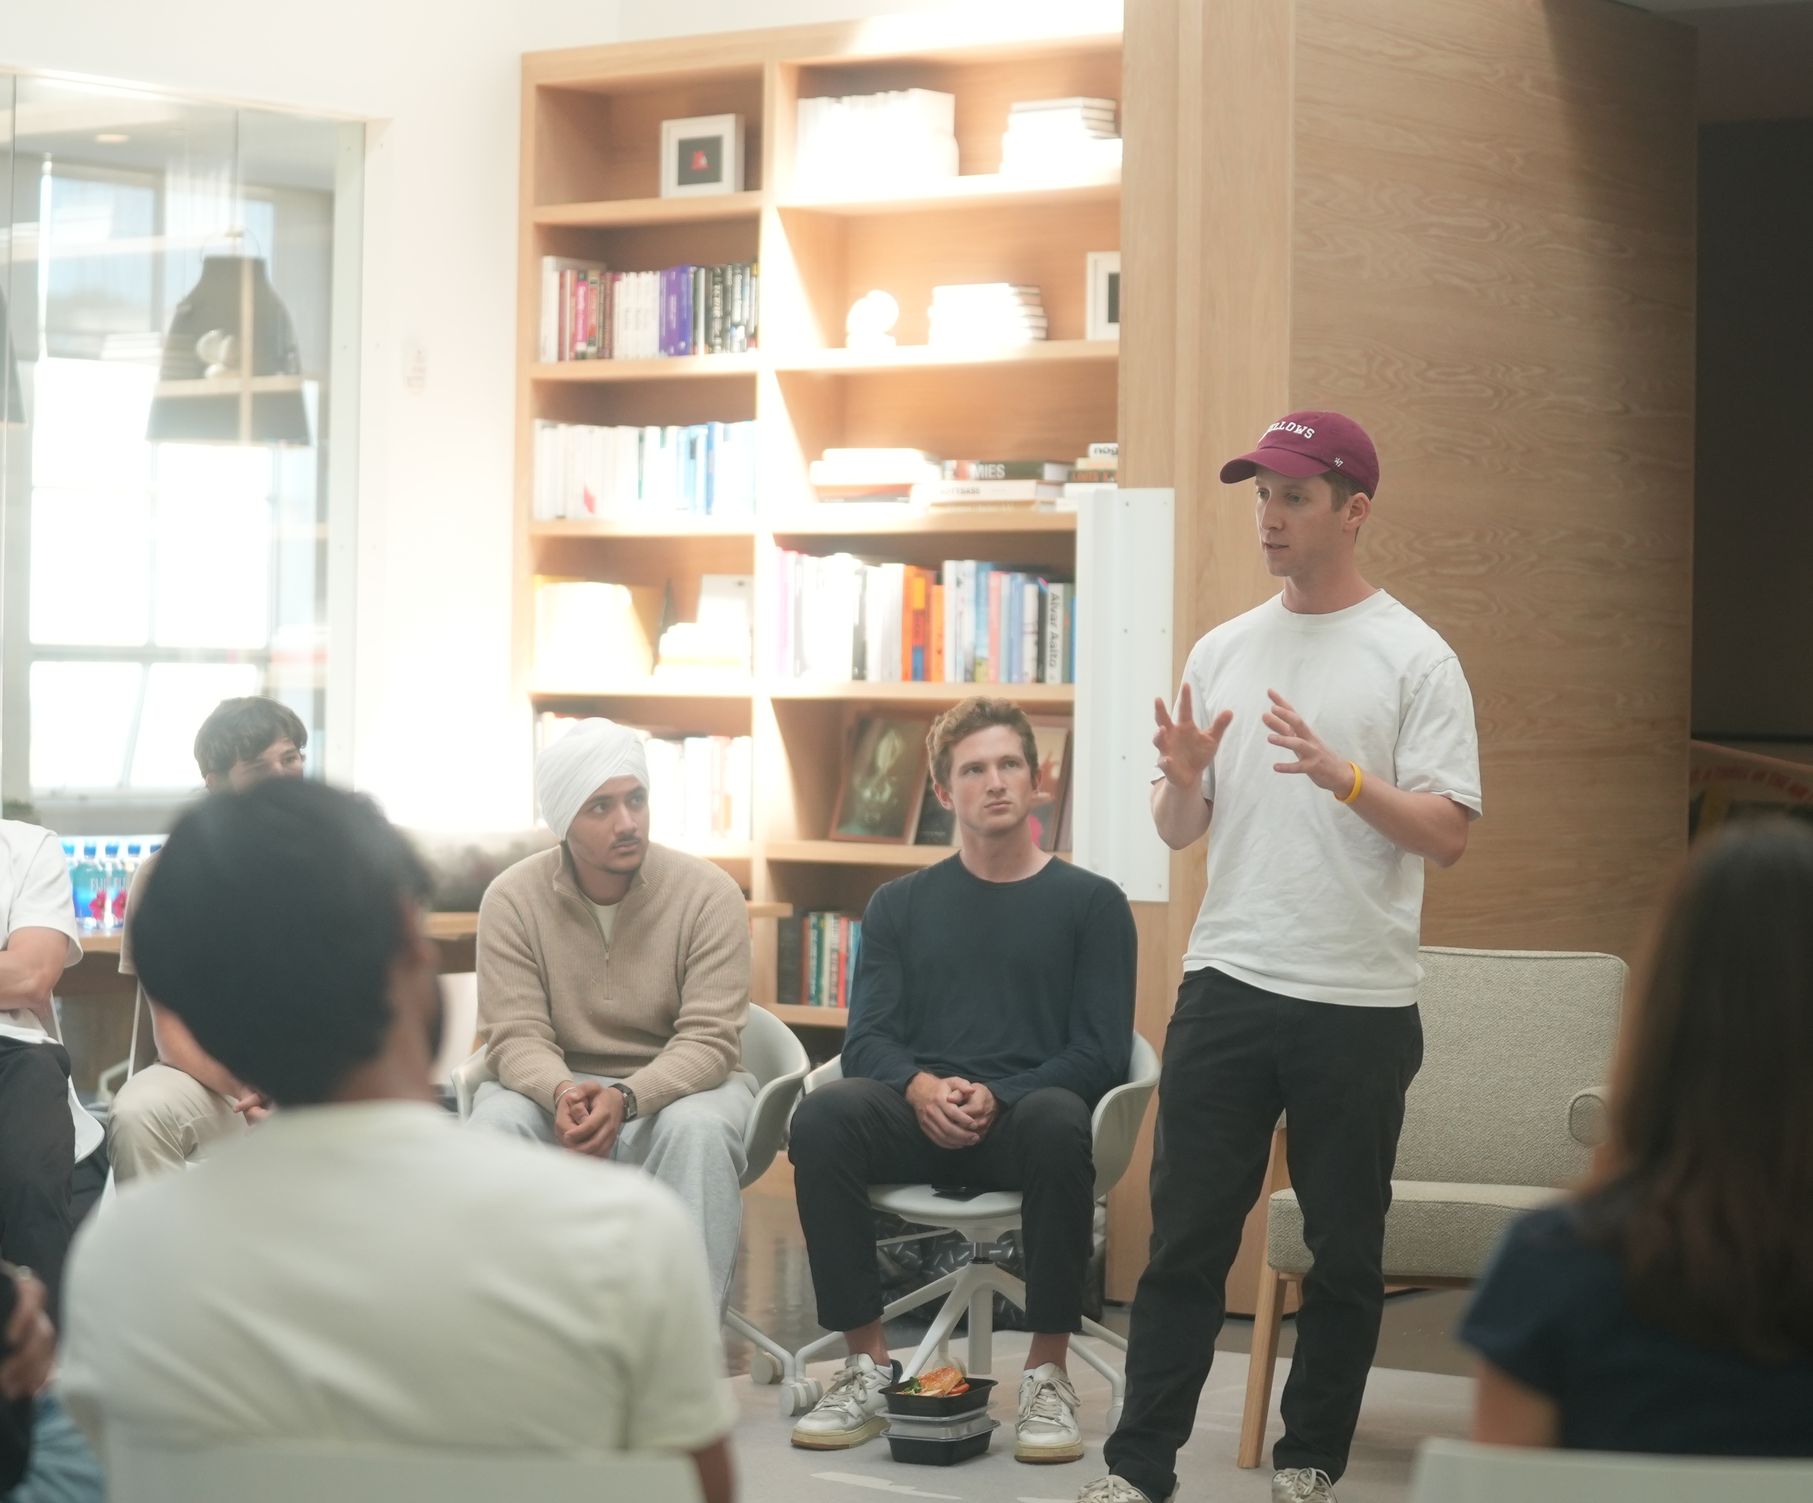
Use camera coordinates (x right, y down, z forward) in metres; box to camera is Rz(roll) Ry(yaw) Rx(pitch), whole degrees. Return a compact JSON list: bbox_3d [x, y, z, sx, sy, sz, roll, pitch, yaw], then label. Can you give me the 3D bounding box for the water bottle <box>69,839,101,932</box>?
[{"bbox_3d":[-1.878,0.308,10.060,0.062,0.208,0.062,1,1,-39],"label":"water bottle"}]

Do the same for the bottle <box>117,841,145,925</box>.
[{"bbox_3d":[-1.792,0.311,10.140,0.062,0.208,0.062,1,1,-39],"label":"bottle"}]

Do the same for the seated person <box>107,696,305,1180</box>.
[{"bbox_3d":[-1.289,0.546,8.305,0.530,1.300,0.800,1,0,-7],"label":"seated person"}]

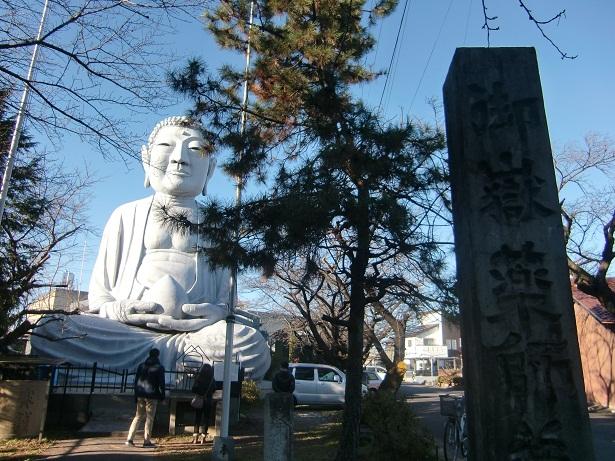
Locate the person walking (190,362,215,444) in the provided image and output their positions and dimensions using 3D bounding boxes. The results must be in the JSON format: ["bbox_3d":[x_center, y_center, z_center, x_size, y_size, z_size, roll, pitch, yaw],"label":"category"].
[{"bbox_3d":[-2.057,3.376,9.751,0.480,1.530,0.380,3,-16,-6],"label":"person walking"}]

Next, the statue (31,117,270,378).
[{"bbox_3d":[-8.520,0.402,29.158,12.700,16.500,9.500,6,-16,-17],"label":"statue"}]

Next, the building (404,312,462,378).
[{"bbox_3d":[15.225,14.608,60.476,7.800,7.800,8.000,-4,-16,17],"label":"building"}]

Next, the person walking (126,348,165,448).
[{"bbox_3d":[-2.834,2.974,8.751,0.570,1.730,0.480,2,-16,-3],"label":"person walking"}]

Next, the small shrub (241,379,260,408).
[{"bbox_3d":[-2.094,5.869,17.970,0.900,1.150,0.850,1,-16,0],"label":"small shrub"}]

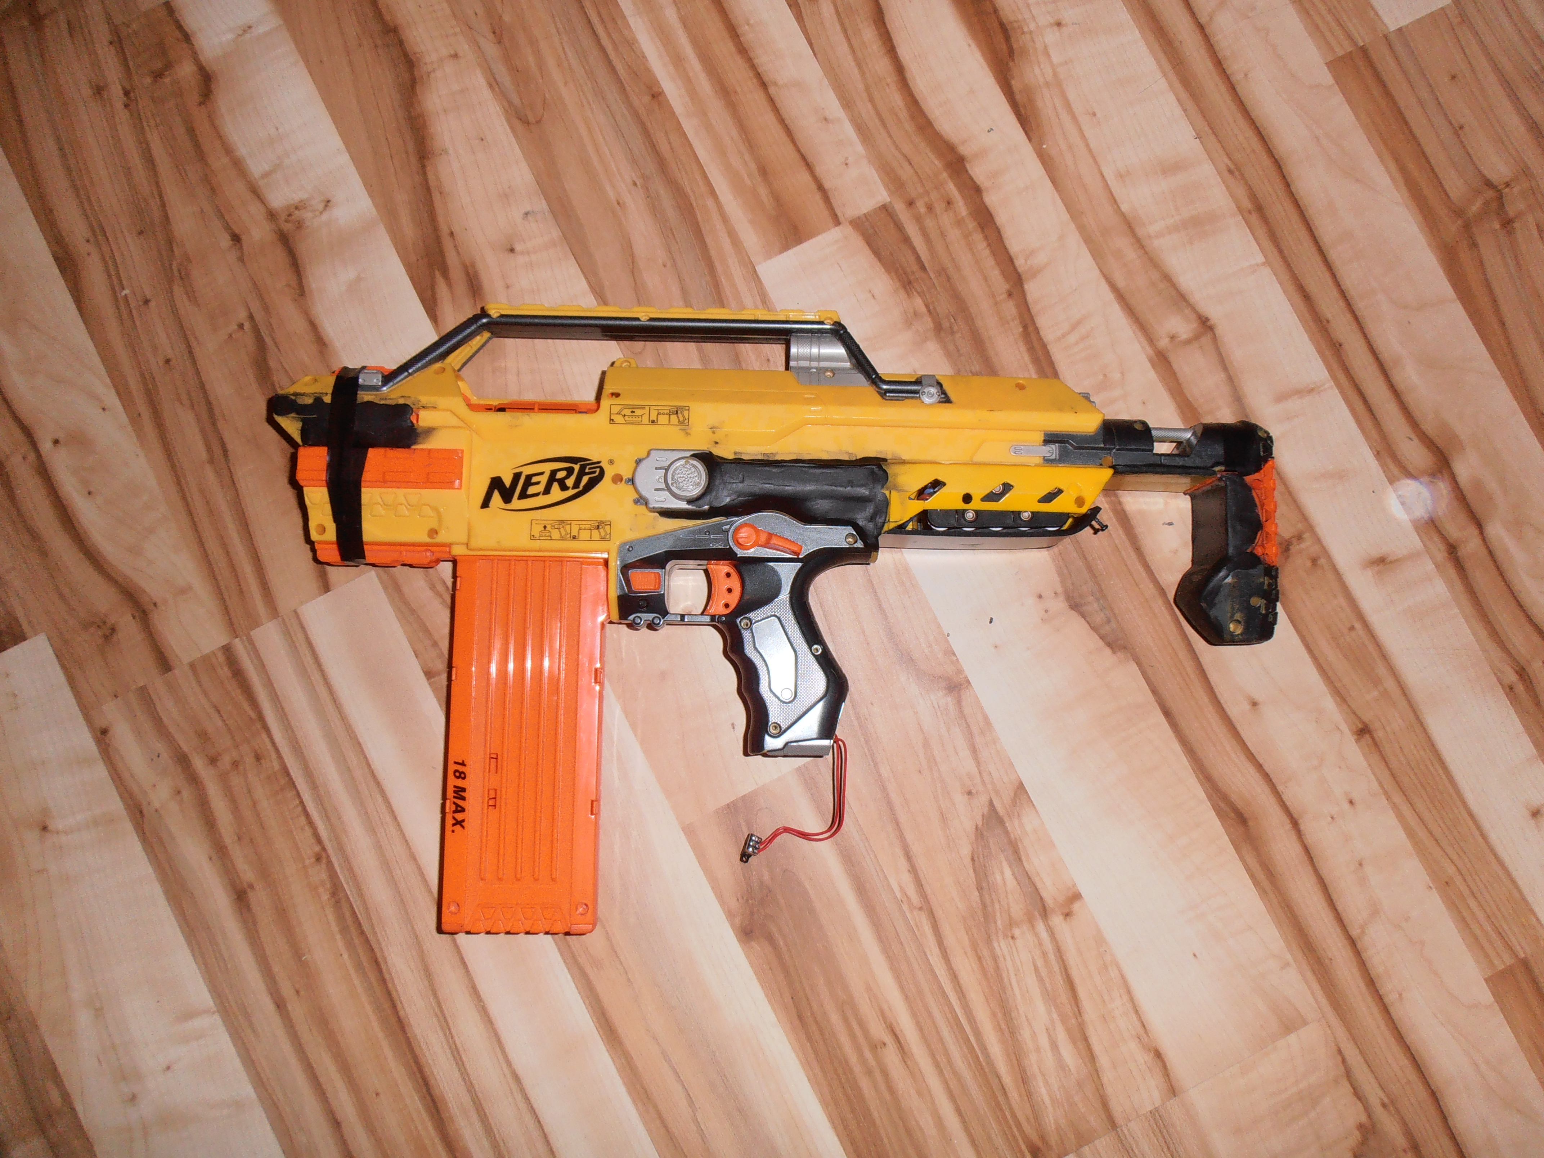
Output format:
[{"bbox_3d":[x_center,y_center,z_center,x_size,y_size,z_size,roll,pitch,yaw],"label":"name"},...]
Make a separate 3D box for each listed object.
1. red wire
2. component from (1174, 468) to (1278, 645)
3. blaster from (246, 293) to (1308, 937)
[{"bbox_3d":[0.017,0.126,0.621,0.052,0.028,0.071,1,85,-1],"label":"red wire"},{"bbox_3d":[0.264,-0.012,0.624,0.045,0.052,0.098,1,85,-1],"label":"component"},{"bbox_3d":[0.002,0.021,0.602,0.573,0.082,0.352,1,85,-1],"label":"blaster"}]

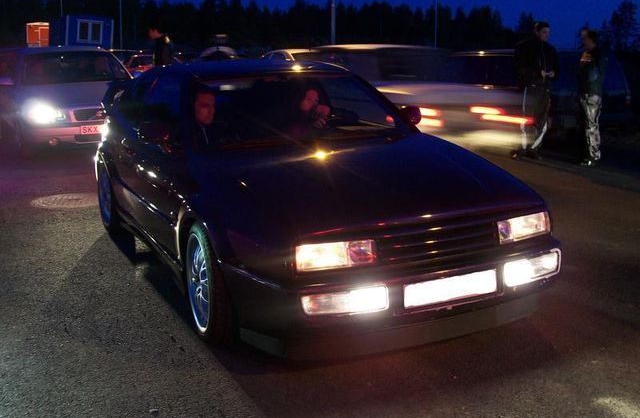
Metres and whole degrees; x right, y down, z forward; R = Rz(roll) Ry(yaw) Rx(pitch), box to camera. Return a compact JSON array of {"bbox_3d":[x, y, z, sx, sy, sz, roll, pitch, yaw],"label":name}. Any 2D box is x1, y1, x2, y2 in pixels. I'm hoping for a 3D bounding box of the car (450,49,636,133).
[{"bbox_3d":[3.553,-2.025,14.038,1.690,1.400,4.200,-1,11,-5],"label":"car"}]

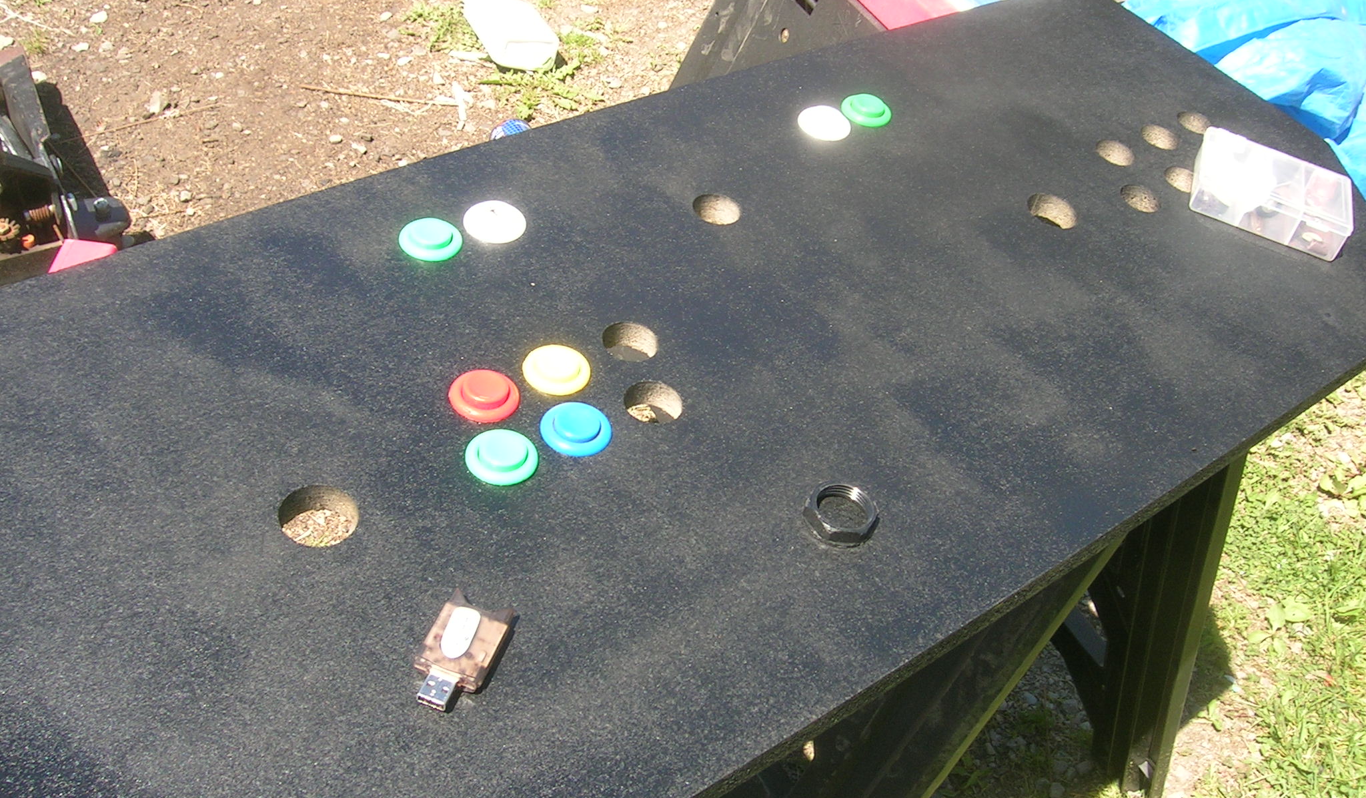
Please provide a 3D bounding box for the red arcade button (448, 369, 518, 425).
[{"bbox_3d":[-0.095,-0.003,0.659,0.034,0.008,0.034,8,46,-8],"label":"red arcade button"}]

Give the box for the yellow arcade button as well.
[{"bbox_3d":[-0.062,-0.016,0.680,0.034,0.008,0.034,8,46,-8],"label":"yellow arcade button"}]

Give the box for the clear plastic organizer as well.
[{"bbox_3d":[0.382,-0.134,0.899,0.097,0.024,0.063,21,45,5],"label":"clear plastic organizer"}]

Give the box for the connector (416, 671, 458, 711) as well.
[{"bbox_3d":[-0.097,0.115,0.545,0.012,0.004,0.012,19,45,4],"label":"connector"}]

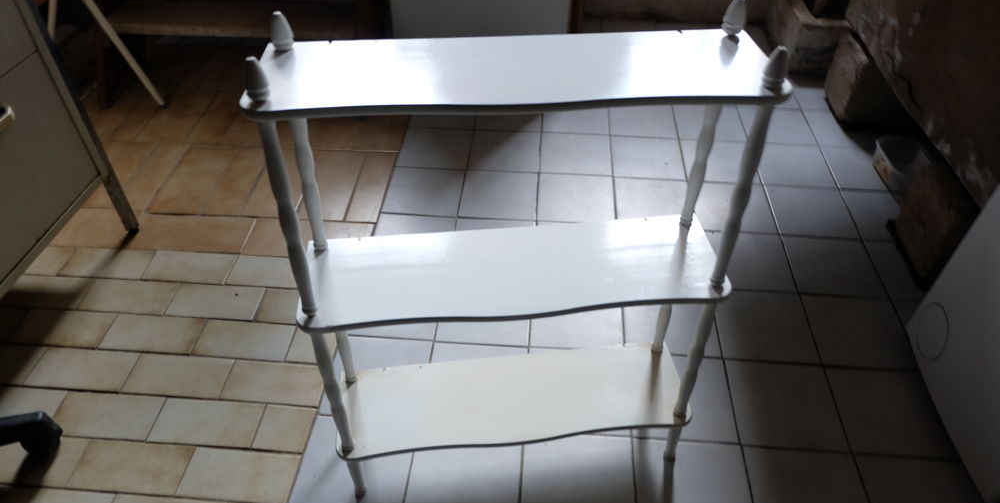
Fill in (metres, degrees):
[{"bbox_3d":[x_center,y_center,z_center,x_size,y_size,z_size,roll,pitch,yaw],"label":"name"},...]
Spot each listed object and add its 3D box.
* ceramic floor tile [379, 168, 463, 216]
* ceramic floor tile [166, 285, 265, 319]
[{"bbox_3d":[-0.198,-0.158,1.779,0.197,0.010,0.197,3,44,3],"label":"ceramic floor tile"},{"bbox_3d":[-0.641,0.117,1.510,0.199,0.009,0.100,3,43,4],"label":"ceramic floor tile"}]

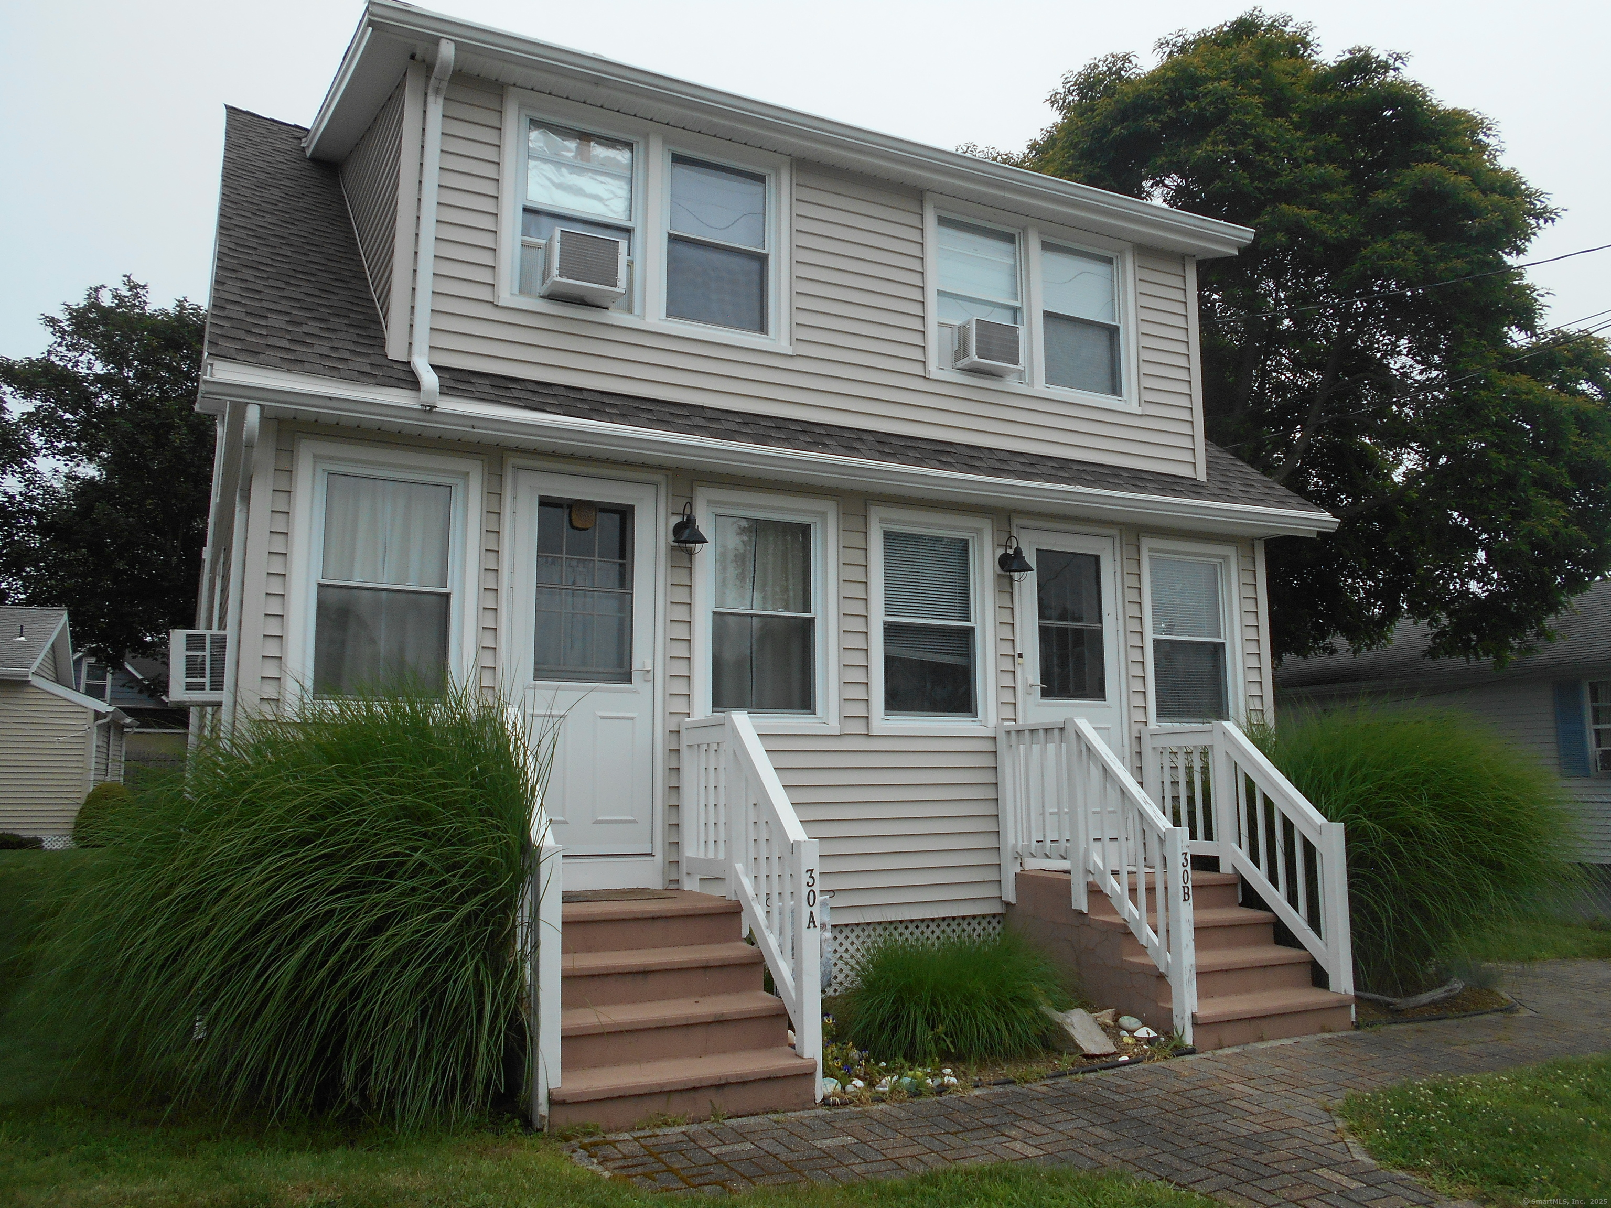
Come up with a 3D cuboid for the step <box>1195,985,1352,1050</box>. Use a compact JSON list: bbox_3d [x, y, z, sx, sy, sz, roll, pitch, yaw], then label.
[{"bbox_3d":[2.510,2.303,6.723,1.224,0.201,0.290,4,-8,-27],"label":"step"}]

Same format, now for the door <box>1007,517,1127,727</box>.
[{"bbox_3d":[1.801,0.525,8.095,0.940,2.172,0.080,4,-8,-27],"label":"door"}]

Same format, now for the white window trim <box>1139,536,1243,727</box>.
[{"bbox_3d":[2.778,0.250,8.657,0.954,1.416,0.100,4,-8,-27],"label":"white window trim"}]

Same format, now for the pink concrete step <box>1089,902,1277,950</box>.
[{"bbox_3d":[2.265,1.963,7.240,1.224,0.201,0.290,4,-8,-27],"label":"pink concrete step"}]

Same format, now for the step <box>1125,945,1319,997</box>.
[{"bbox_3d":[2.387,2.133,6.981,1.224,0.201,0.290,4,-8,-27],"label":"step"}]

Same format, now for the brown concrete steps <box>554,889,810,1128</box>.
[{"bbox_3d":[-0.825,1.841,5.708,1.179,0.775,1.486,4,-8,-27],"label":"brown concrete steps"}]

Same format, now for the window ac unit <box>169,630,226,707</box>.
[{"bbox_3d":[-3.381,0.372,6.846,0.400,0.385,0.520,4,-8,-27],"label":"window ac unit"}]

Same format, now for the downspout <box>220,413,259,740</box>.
[{"bbox_3d":[-2.649,0.517,5.581,0.070,2.807,0.572,4,-8,-27],"label":"downspout"}]

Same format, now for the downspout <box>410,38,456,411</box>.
[{"bbox_3d":[-1.911,-1.918,6.210,0.095,1.956,0.419,4,-8,-27],"label":"downspout"}]

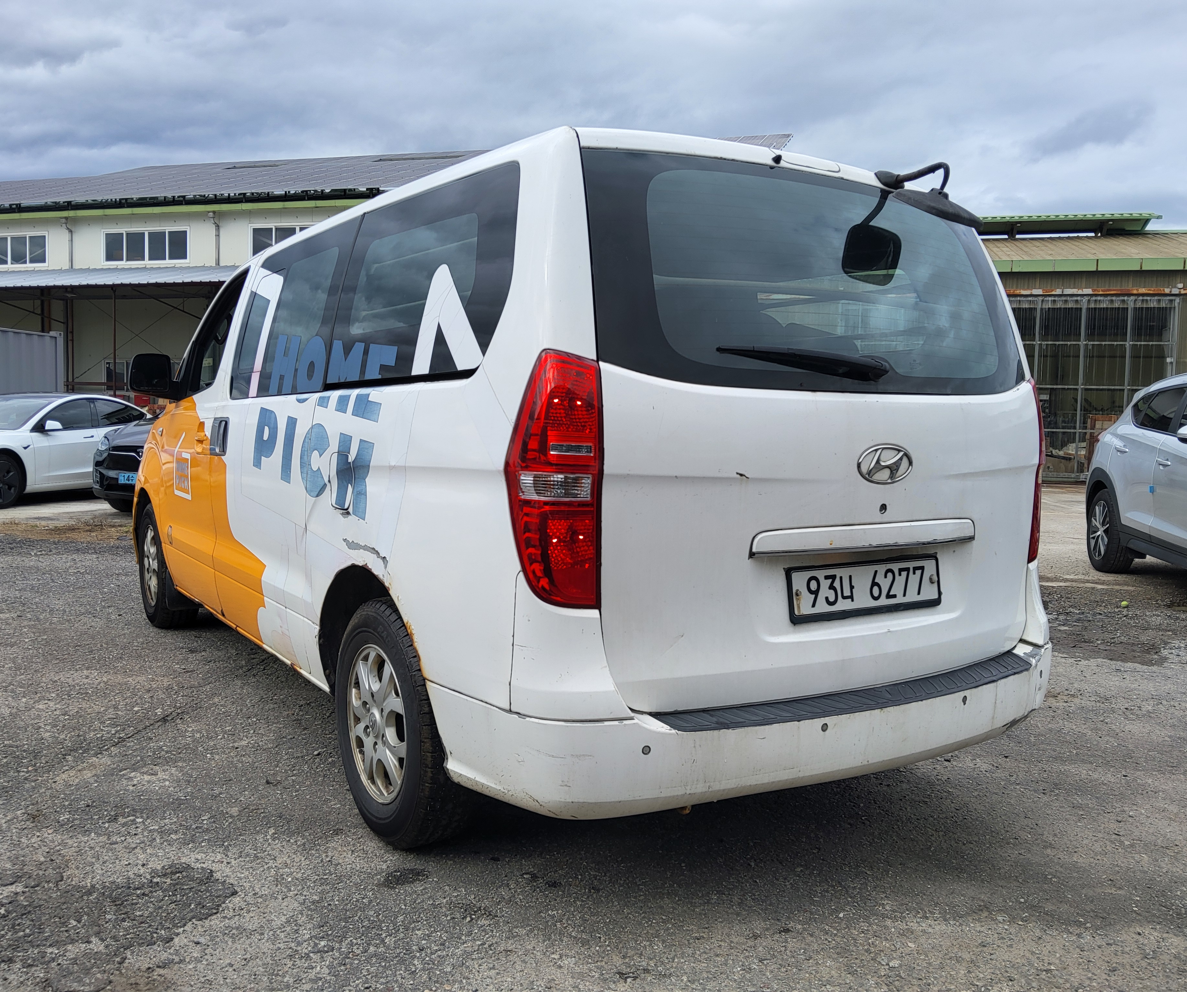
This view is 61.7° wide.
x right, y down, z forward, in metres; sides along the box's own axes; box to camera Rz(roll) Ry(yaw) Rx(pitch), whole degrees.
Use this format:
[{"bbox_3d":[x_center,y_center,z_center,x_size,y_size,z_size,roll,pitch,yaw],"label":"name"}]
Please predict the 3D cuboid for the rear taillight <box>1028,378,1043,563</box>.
[{"bbox_3d":[1.312,-0.060,2.945,0.197,0.539,0.151,-2,2,-39],"label":"rear taillight"}]

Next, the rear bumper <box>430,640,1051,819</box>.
[{"bbox_3d":[0.578,0.523,2.569,1.915,0.242,0.565,-1,5,-33],"label":"rear bumper"}]

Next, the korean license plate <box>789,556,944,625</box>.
[{"bbox_3d":[0.669,0.225,2.411,0.529,0.126,0.025,-1,-2,-33],"label":"korean license plate"}]

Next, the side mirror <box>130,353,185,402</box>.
[{"bbox_3d":[-2.007,-0.544,4.557,0.227,0.207,0.141,-1,5,-33],"label":"side mirror"}]

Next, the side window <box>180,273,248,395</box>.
[{"bbox_3d":[-1.672,-0.709,4.376,0.060,0.514,0.806,15,-4,-33],"label":"side window"}]

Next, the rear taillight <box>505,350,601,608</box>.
[{"bbox_3d":[-0.077,-0.026,2.030,0.197,0.539,0.151,-1,2,-28],"label":"rear taillight"}]

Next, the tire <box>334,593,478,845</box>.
[{"bbox_3d":[-0.507,0.607,2.721,0.222,0.706,0.706,-1,5,-33],"label":"tire"}]

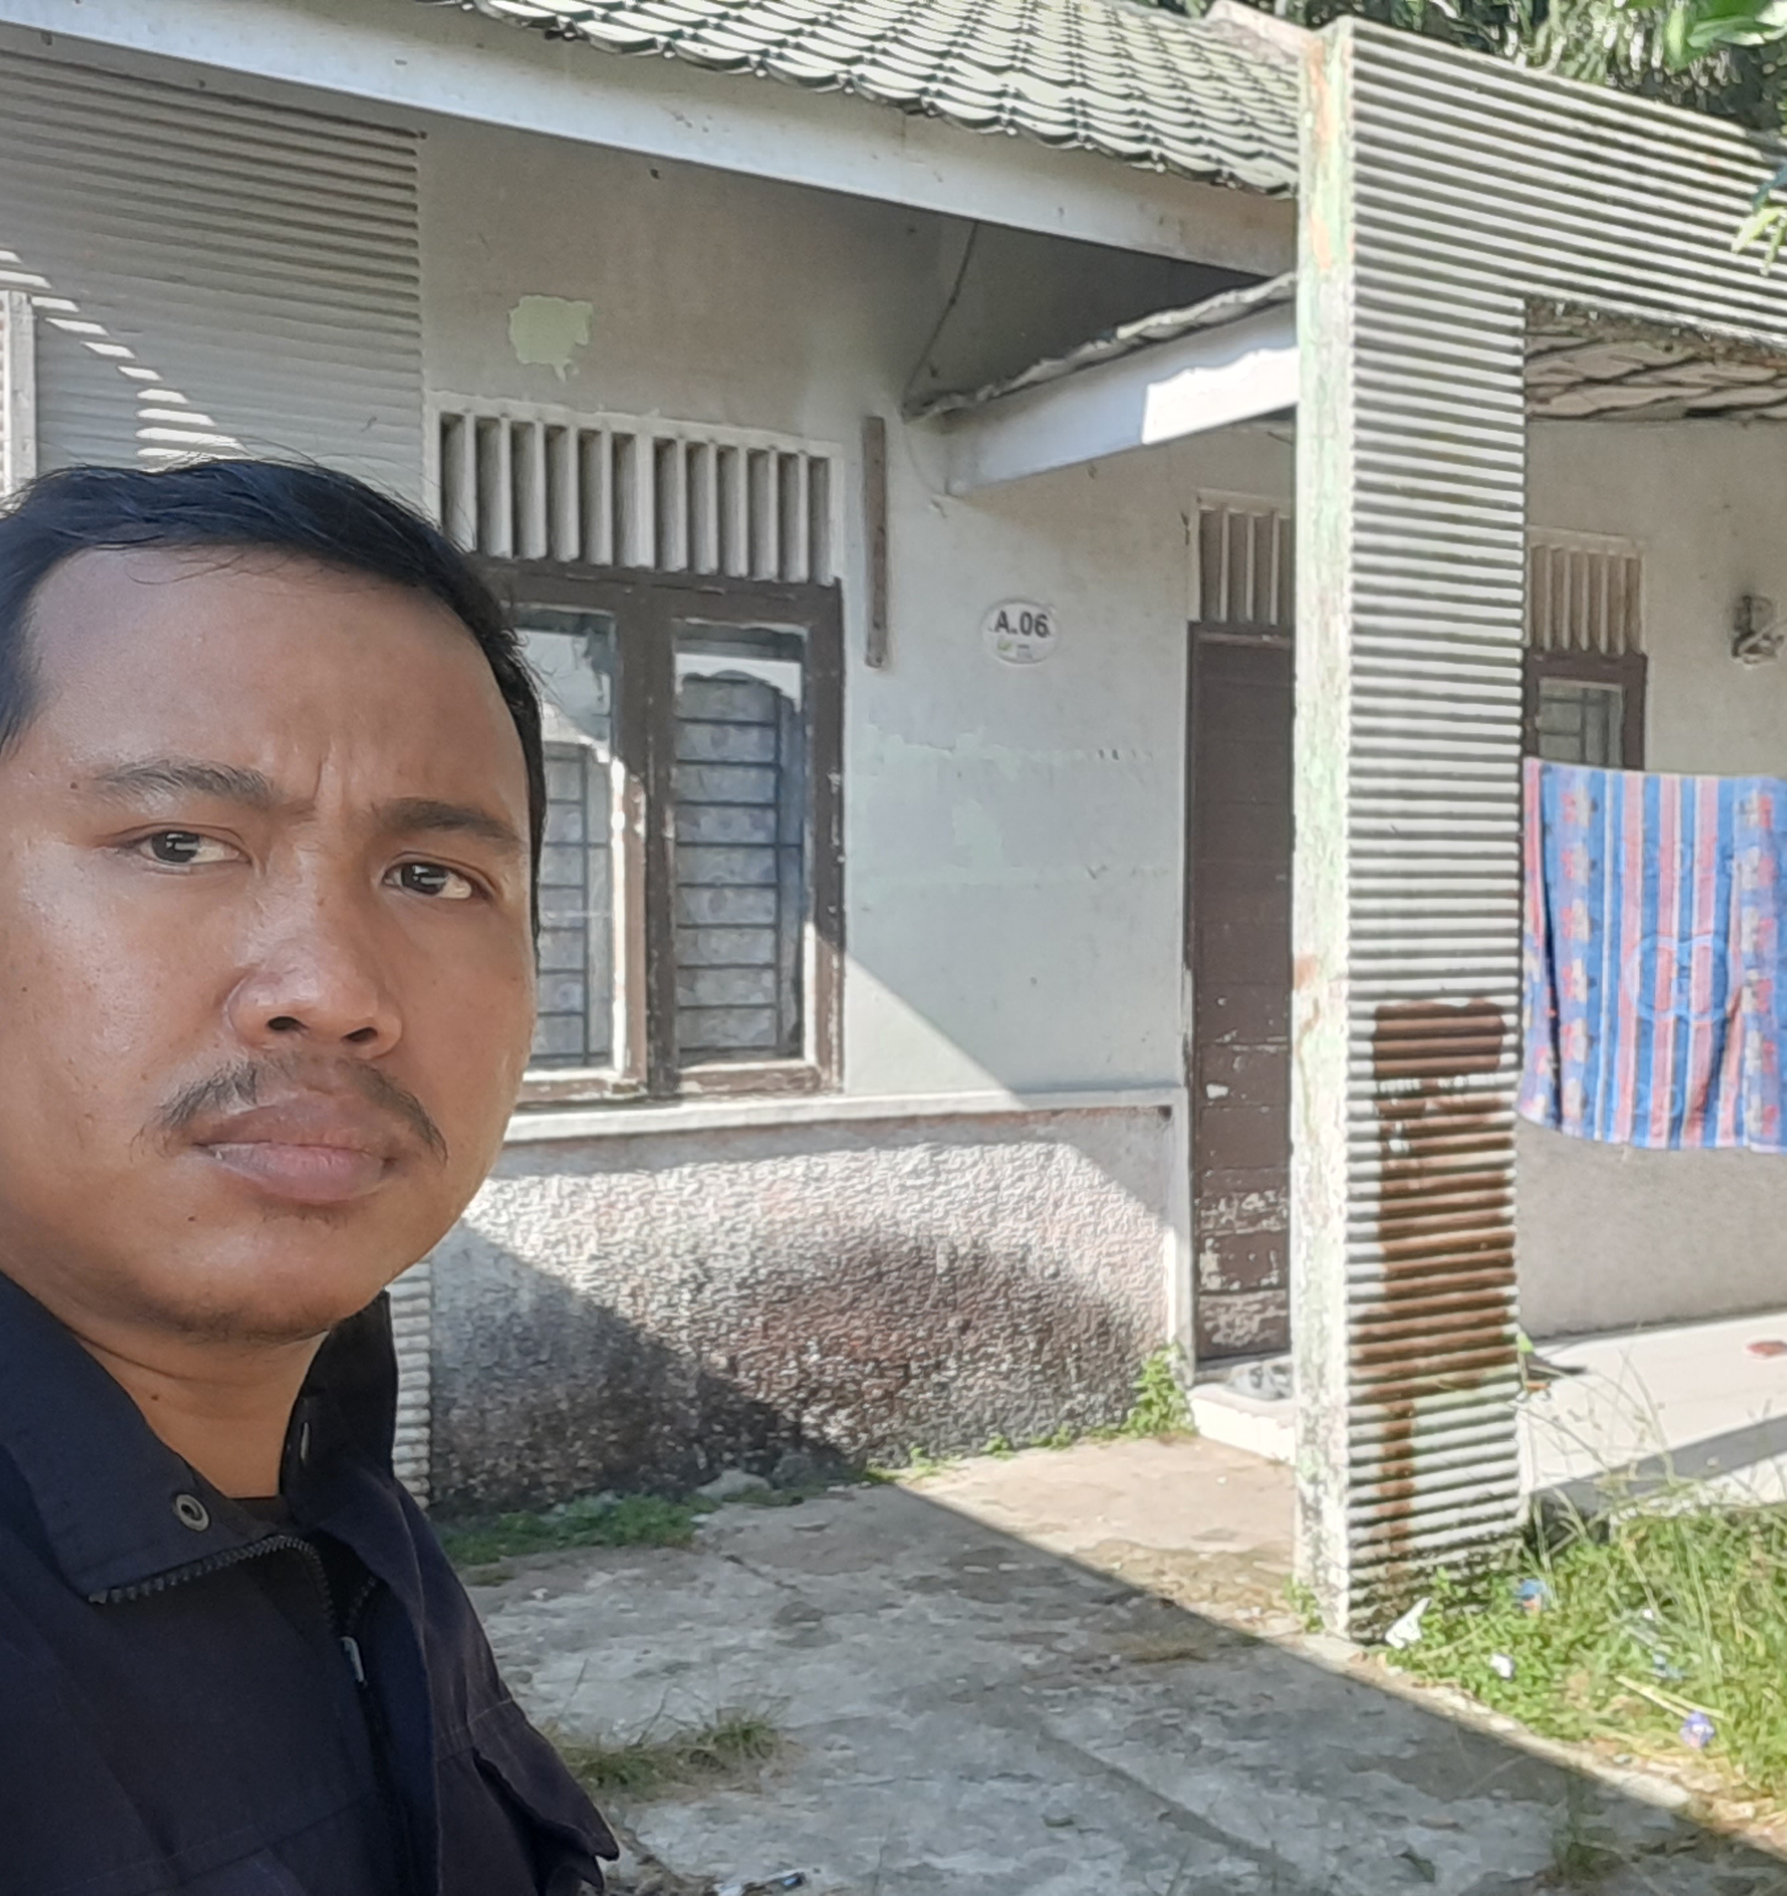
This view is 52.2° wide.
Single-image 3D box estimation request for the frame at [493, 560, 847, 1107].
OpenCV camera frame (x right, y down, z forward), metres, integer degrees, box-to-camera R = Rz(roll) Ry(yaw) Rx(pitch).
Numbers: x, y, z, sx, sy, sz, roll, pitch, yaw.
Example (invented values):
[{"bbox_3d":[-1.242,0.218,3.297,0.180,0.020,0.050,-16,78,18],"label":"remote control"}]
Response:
[{"bbox_3d":[-0.640,-0.291,4.644,1.104,1.368,0.100,0,1,-27],"label":"frame"}]

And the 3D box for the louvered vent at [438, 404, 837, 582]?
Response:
[{"bbox_3d":[-0.639,-1.147,4.636,1.089,0.351,0.100,0,1,-27],"label":"louvered vent"}]

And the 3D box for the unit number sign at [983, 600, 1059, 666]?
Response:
[{"bbox_3d":[0.360,-0.881,5.098,0.247,0.188,0.020,0,1,-27],"label":"unit number sign"}]

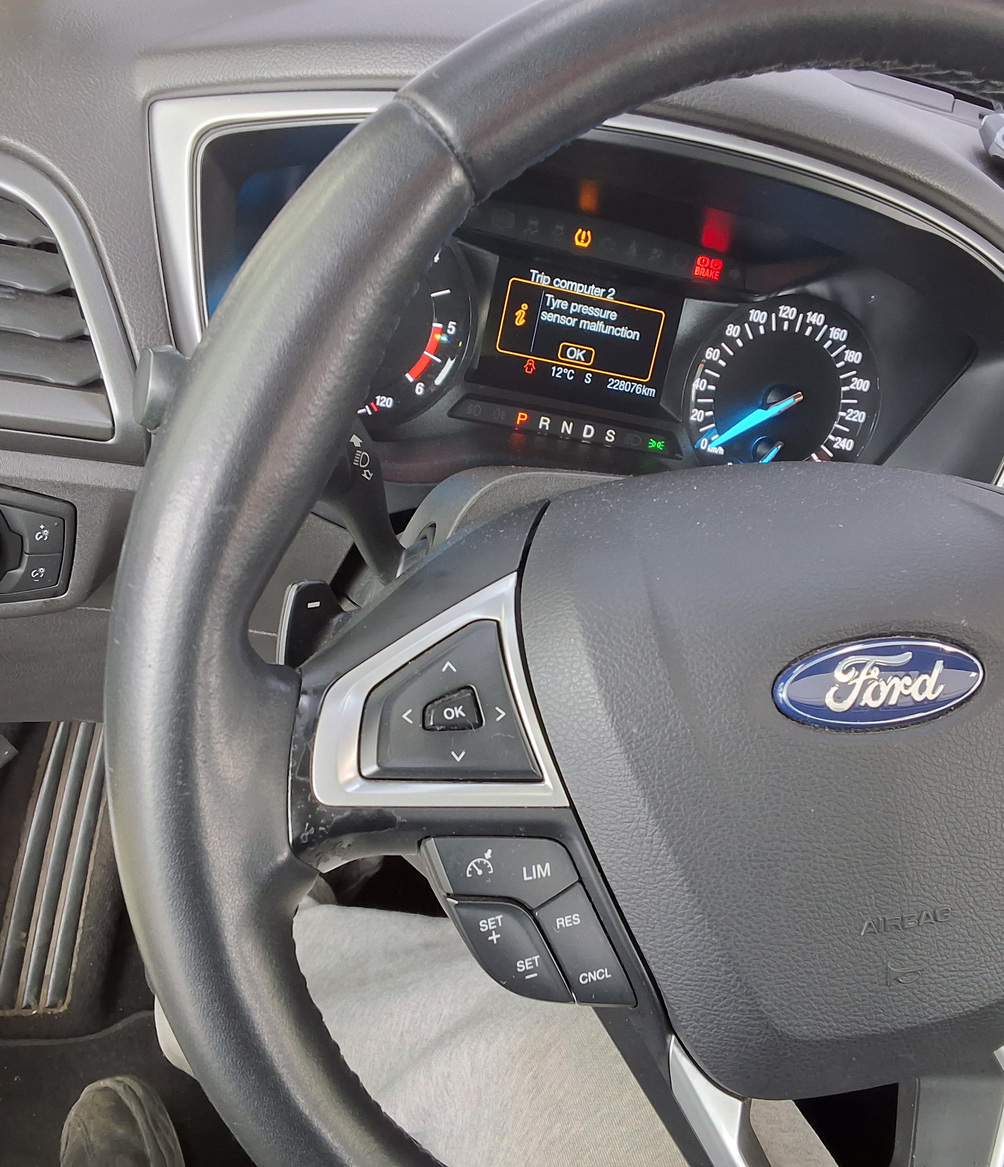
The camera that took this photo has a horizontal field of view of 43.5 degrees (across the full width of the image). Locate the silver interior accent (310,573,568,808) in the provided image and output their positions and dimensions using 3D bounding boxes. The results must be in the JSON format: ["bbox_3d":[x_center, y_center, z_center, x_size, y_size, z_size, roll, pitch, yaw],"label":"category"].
[{"bbox_3d":[-0.016,0.028,0.297,0.063,0.060,0.022,-5,8,-16],"label":"silver interior accent"}]

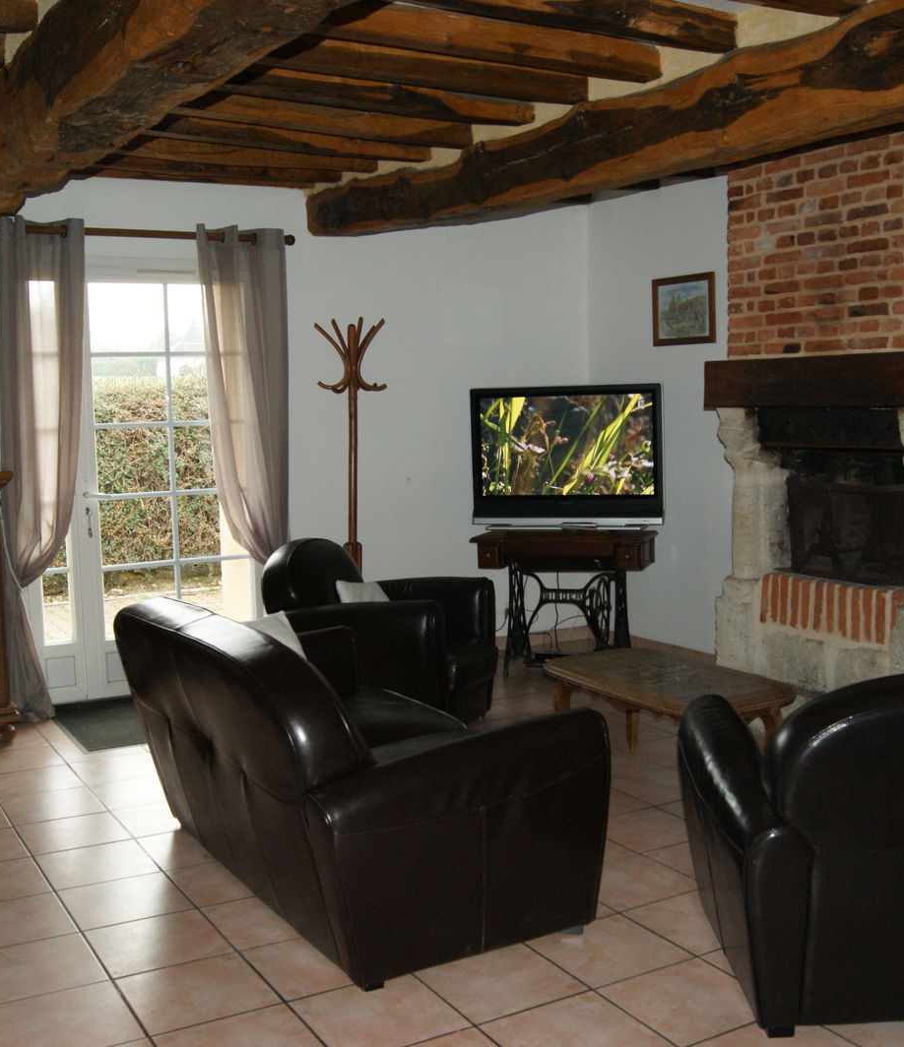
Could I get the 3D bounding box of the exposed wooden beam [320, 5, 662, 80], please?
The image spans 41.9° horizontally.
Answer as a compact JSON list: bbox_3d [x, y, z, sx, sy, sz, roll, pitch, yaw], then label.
[{"bbox_3d":[0.090,-1.681,4.067,1.500,0.120,0.130,-4,5,-30],"label":"exposed wooden beam"}]

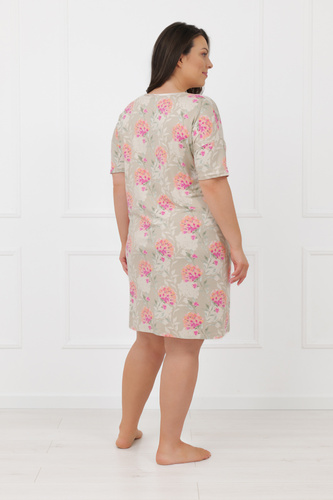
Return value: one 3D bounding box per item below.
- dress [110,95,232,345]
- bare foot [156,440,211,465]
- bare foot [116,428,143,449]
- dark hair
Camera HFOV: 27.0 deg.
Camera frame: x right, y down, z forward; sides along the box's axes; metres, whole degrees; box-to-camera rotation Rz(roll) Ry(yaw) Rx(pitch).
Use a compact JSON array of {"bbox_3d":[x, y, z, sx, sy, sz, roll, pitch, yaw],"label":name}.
[{"bbox_3d":[0.003,-0.150,2.735,0.510,0.930,0.330,2,5,33],"label":"dress"},{"bbox_3d":[0.067,0.778,2.730,0.230,0.092,0.090,-2,4,-28],"label":"bare foot"},{"bbox_3d":[-0.148,0.769,2.945,0.090,0.083,0.235,1,4,12],"label":"bare foot"},{"bbox_3d":[0.046,-0.742,2.690,0.225,0.280,0.200,-2,4,-22],"label":"dark hair"}]

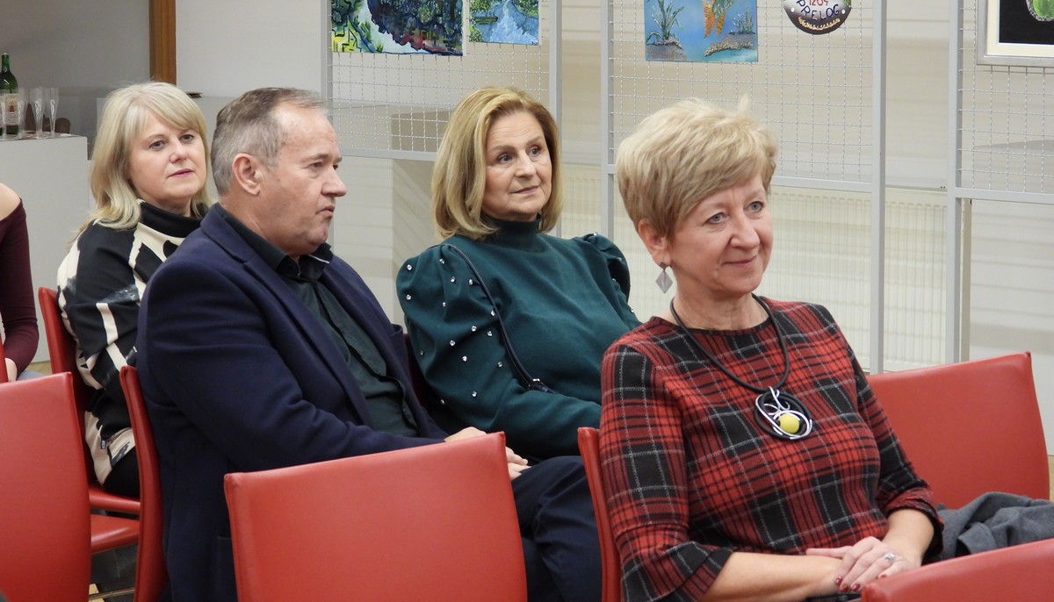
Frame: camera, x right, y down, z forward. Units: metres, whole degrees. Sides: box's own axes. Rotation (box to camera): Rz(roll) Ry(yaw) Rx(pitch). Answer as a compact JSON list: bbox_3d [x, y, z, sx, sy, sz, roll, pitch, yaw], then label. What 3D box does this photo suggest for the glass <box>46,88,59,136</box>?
[{"bbox_3d":[-1.700,-0.676,9.920,0.047,0.178,0.047,0,7,0],"label":"glass"}]

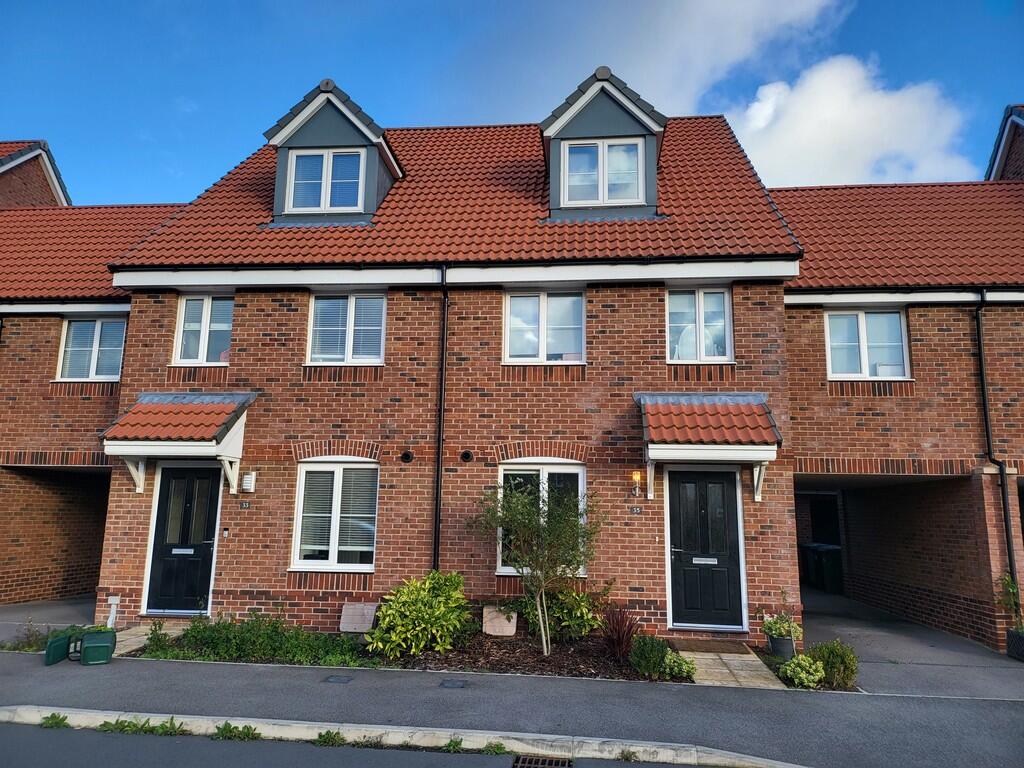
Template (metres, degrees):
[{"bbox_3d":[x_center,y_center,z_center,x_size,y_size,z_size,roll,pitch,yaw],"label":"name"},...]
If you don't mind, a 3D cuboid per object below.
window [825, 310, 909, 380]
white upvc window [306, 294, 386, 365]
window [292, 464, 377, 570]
[{"bbox_3d":[5.335,-0.576,10.657,1.190,1.080,0.100,0,-10,5],"label":"window"},{"bbox_3d":[-2.407,-0.787,10.323,1.187,1.068,0.100,0,-10,5],"label":"white upvc window"},{"bbox_3d":[-2.461,1.834,9.862,1.217,1.509,0.110,0,-10,5],"label":"window"}]

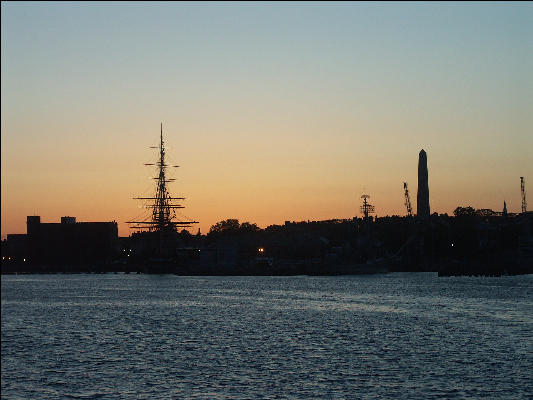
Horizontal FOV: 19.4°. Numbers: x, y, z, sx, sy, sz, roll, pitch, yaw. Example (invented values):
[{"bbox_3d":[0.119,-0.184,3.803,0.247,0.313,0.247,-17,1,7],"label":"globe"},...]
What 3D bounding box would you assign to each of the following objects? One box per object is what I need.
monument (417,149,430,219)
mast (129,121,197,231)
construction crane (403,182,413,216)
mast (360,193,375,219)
[{"bbox_3d":[119.252,-4.609,1180.000,9.300,67.400,9.300,0,-2,-15],"label":"monument"},{"bbox_3d":[-42.991,-7.751,643.000,29.500,48.160,18.000,0,-2,0],"label":"mast"},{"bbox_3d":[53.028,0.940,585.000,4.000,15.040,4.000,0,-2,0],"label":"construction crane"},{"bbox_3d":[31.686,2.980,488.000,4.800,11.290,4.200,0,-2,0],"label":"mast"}]

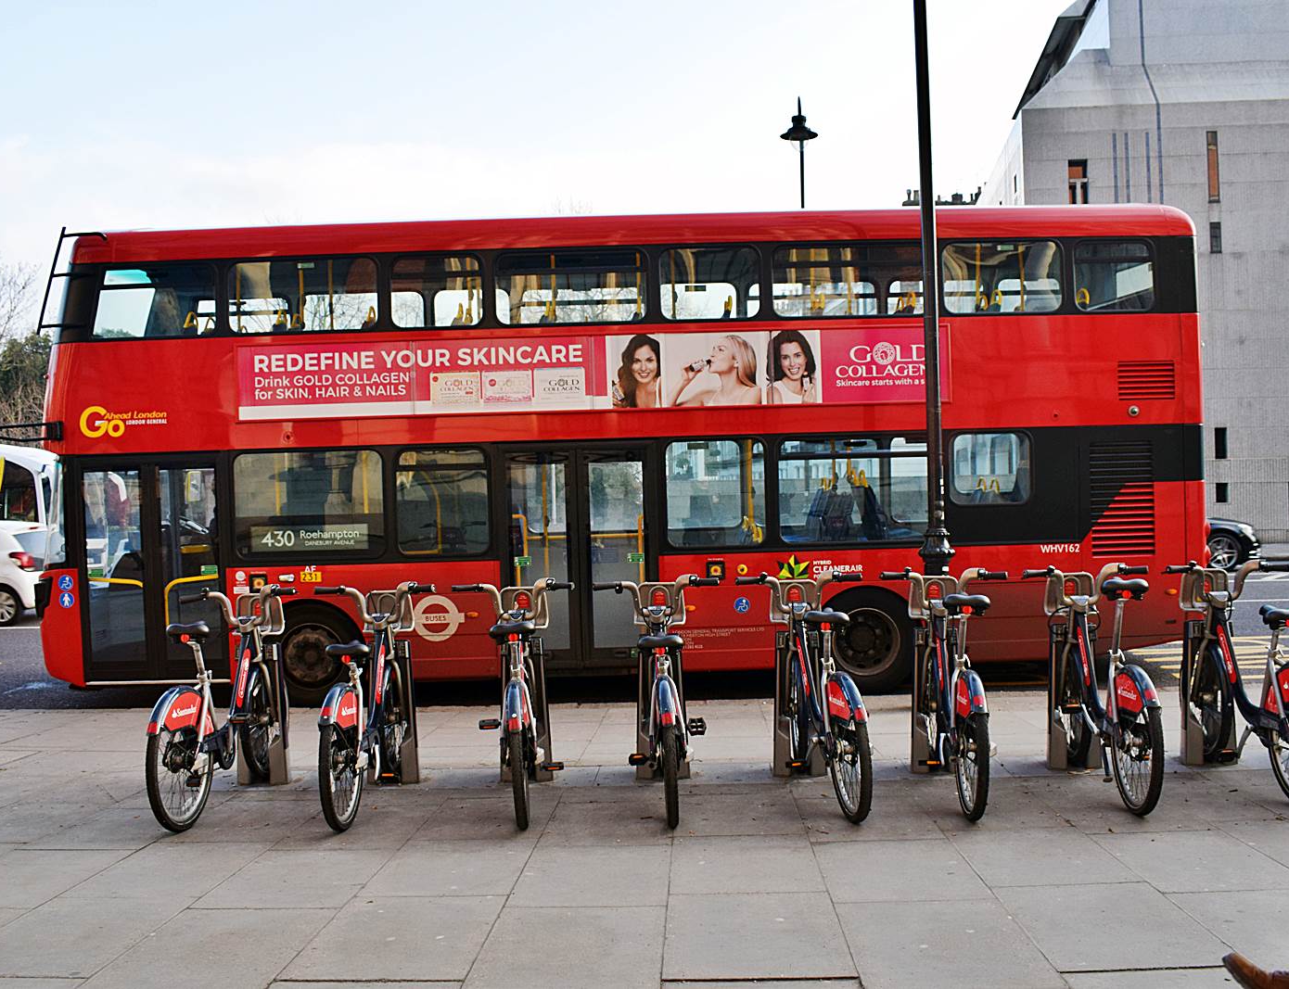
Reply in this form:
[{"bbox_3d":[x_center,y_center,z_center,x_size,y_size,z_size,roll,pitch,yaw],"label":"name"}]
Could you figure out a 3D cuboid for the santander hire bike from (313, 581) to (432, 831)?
[{"bbox_3d":[-1.437,1.039,6.384,0.660,1.120,1.800,-2,0,1],"label":"santander hire bike"}]

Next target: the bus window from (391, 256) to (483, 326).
[{"bbox_3d":[-1.811,-1.770,10.822,0.782,0.615,0.060,-2,1,-1],"label":"bus window"}]

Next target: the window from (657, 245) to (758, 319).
[{"bbox_3d":[0.575,-1.872,10.950,0.897,0.632,0.060,-2,-1,0],"label":"window"}]

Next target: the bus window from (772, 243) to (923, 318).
[{"bbox_3d":[1.798,-1.879,10.867,1.354,0.621,0.060,-2,1,-1],"label":"bus window"}]

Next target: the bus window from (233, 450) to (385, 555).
[{"bbox_3d":[-2.935,0.071,10.813,1.313,0.884,0.060,-2,1,-1],"label":"bus window"}]

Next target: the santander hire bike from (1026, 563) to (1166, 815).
[{"bbox_3d":[2.321,0.927,6.241,0.660,1.120,1.800,-2,0,5],"label":"santander hire bike"}]

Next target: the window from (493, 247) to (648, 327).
[{"bbox_3d":[-0.662,-1.841,10.950,1.318,0.642,0.060,-2,-1,0],"label":"window"}]

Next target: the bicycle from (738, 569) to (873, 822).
[{"bbox_3d":[0.881,0.962,6.199,0.660,1.120,1.760,-1,-1,-8],"label":"bicycle"}]

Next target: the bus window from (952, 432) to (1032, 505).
[{"bbox_3d":[3.052,-0.224,10.885,0.686,0.623,0.060,-2,1,-1],"label":"bus window"}]

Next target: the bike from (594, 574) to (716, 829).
[{"bbox_3d":[0.098,0.983,6.198,0.660,1.120,1.760,-1,-1,-2],"label":"bike"}]

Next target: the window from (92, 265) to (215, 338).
[{"bbox_3d":[-4.268,-1.679,10.791,1.062,0.615,0.060,-2,1,-1],"label":"window"}]

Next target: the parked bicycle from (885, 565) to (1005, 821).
[{"bbox_3d":[1.559,0.949,6.231,0.660,1.120,1.800,-2,0,4],"label":"parked bicycle"}]

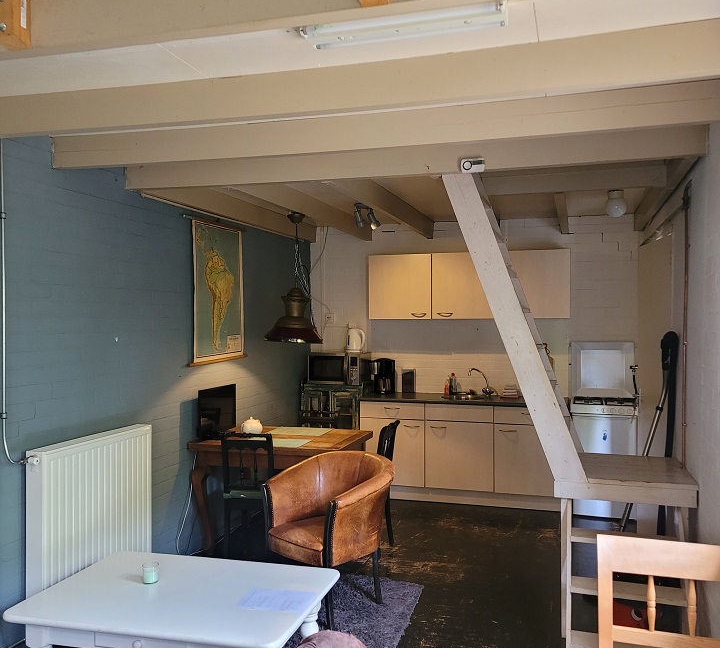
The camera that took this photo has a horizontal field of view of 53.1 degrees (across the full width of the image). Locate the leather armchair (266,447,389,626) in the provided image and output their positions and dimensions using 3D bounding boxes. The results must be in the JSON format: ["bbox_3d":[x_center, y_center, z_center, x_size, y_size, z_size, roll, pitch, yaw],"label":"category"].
[{"bbox_3d":[-0.121,1.211,4.224,0.620,0.815,0.690,1,1,42],"label":"leather armchair"}]

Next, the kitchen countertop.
[{"bbox_3d":[0.948,0.696,6.575,1.795,0.040,0.595,0,1,17],"label":"kitchen countertop"}]

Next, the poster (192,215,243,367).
[{"bbox_3d":[-1.052,-0.224,5.379,0.025,1.014,0.840,0,1,17],"label":"poster"}]

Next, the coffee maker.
[{"bbox_3d":[0.226,0.502,6.929,0.183,0.340,0.210,0,1,17],"label":"coffee maker"}]

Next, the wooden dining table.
[{"bbox_3d":[-0.548,1.209,5.195,1.070,0.780,0.790,0,1,17],"label":"wooden dining table"}]

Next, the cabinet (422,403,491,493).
[{"bbox_3d":[0.947,1.087,6.596,0.600,0.770,0.580,0,1,16],"label":"cabinet"}]

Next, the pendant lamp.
[{"bbox_3d":[-0.470,-0.336,5.164,0.420,0.930,0.420,0,1,0],"label":"pendant lamp"}]

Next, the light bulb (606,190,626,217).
[{"bbox_3d":[1.839,-0.858,5.182,0.138,0.200,0.140,0,1,17],"label":"light bulb"}]

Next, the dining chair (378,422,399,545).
[{"bbox_3d":[0.006,1.158,5.108,0.480,0.900,0.420,0,1,16],"label":"dining chair"}]

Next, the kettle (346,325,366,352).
[{"bbox_3d":[-0.034,0.154,6.824,0.200,0.235,0.150,1,1,38],"label":"kettle"}]

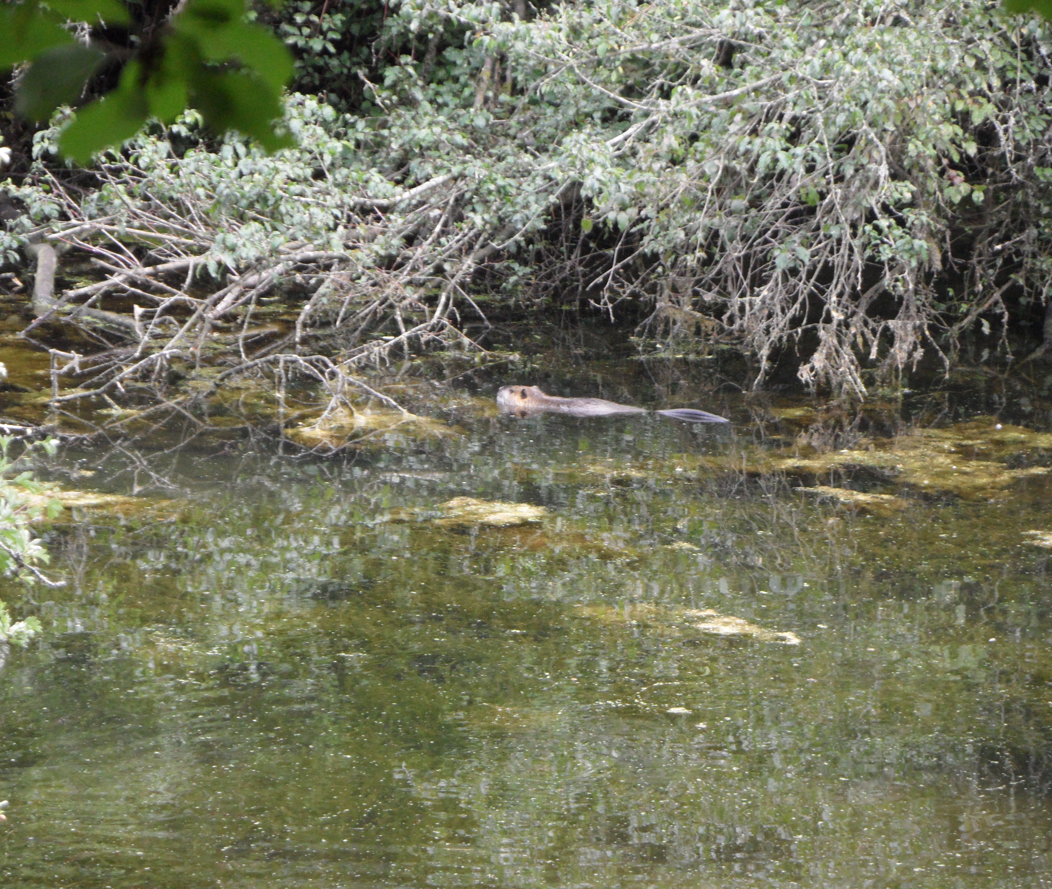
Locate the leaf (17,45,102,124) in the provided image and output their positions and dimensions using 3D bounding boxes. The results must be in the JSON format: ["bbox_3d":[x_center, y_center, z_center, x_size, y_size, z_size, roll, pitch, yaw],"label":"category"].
[{"bbox_3d":[-0.277,-0.215,5.500,0.063,0.037,0.012,-36,3,-1],"label":"leaf"}]

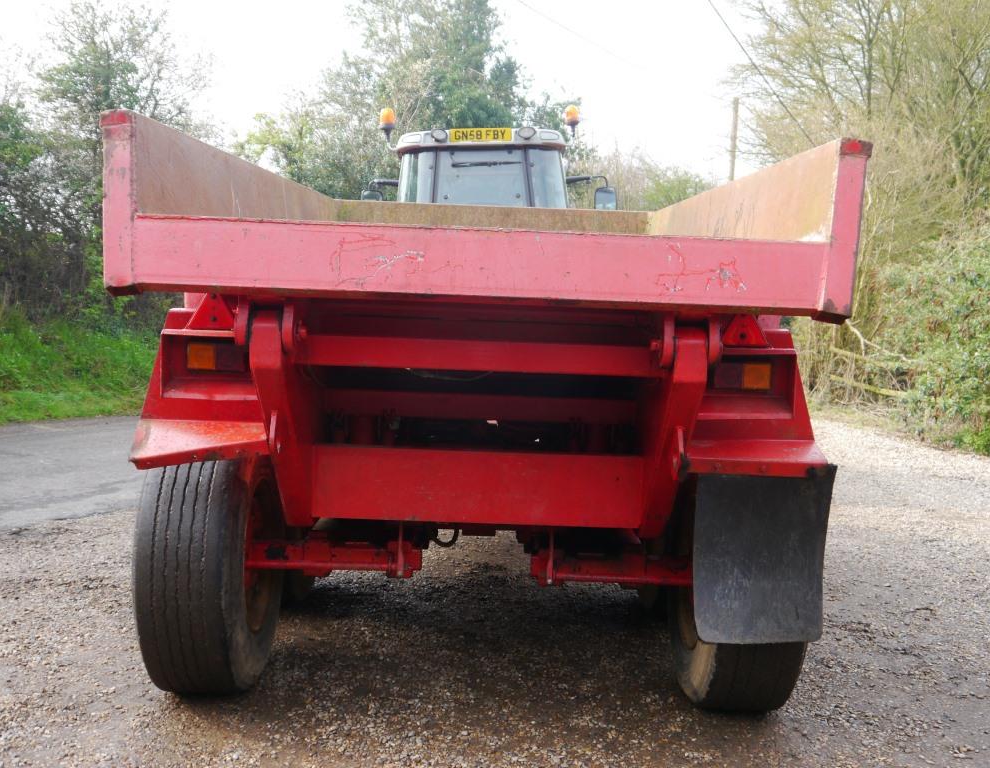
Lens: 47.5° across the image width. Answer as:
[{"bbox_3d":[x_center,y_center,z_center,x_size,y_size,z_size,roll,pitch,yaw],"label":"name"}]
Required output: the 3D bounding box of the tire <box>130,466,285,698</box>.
[{"bbox_3d":[-1.085,0.653,4.400,0.385,1.060,1.060,2,4,0],"label":"tire"}]

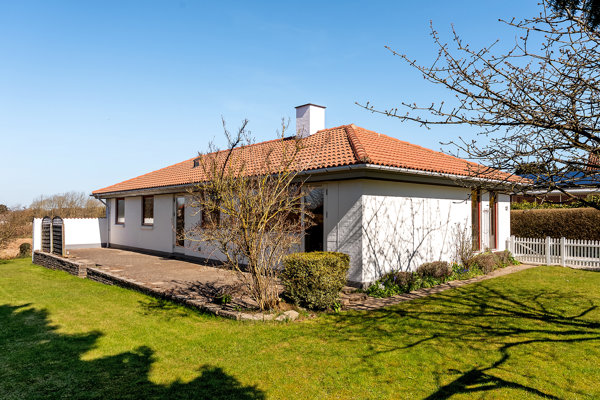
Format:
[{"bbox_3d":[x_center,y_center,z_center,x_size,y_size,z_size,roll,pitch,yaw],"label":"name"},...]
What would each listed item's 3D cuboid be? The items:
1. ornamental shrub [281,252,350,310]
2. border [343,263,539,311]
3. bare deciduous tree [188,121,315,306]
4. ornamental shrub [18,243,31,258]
[{"bbox_3d":[0.271,1.370,7.330,1.184,0.874,1.015,0,-2,0],"label":"ornamental shrub"},{"bbox_3d":[3.939,1.843,9.815,8.368,0.113,0.423,2,-3,-42],"label":"border"},{"bbox_3d":[-0.781,0.236,6.973,2.087,3.102,1.974,0,-2,0],"label":"bare deciduous tree"},{"bbox_3d":[-14.425,2.629,21.828,0.592,0.818,0.592,1,-2,-33],"label":"ornamental shrub"}]

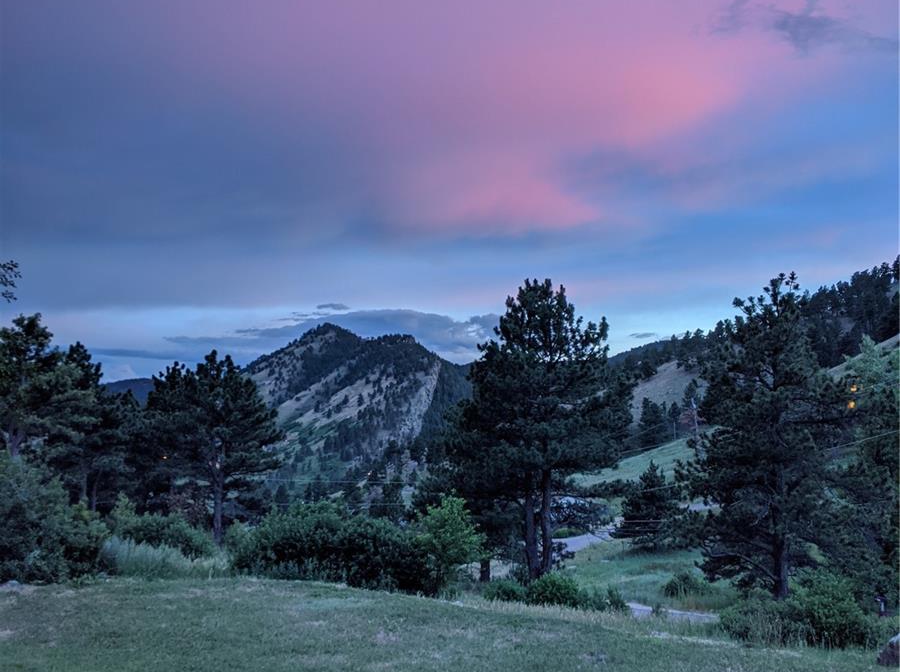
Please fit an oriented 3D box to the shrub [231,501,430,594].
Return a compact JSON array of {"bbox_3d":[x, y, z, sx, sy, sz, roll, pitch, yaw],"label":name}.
[{"bbox_3d":[-2.362,4.180,18.500,3.812,1.792,2.200,0,-3,0],"label":"shrub"}]

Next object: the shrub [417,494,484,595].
[{"bbox_3d":[-0.009,3.917,17.500,1.234,1.907,1.172,0,-3,0],"label":"shrub"}]

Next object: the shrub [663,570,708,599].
[{"bbox_3d":[8.554,9.027,34.000,1.649,1.004,1.500,0,-3,0],"label":"shrub"}]

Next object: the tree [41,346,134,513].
[{"bbox_3d":[-14.290,3.736,37.000,3.637,6.957,3.455,0,-3,0],"label":"tree"}]

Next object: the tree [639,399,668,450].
[{"bbox_3d":[26.090,11.218,120.000,3.811,6.351,3.700,0,-3,0],"label":"tree"}]

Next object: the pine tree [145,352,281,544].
[{"bbox_3d":[-8.627,4.087,34.000,4.940,6.974,4.199,0,-3,0],"label":"pine tree"}]

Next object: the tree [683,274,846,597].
[{"bbox_3d":[9.072,2.899,27.000,4.731,9.346,4.494,0,-3,0],"label":"tree"}]

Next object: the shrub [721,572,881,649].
[{"bbox_3d":[5.617,4.399,15.000,2.564,1.218,1.667,0,-3,0],"label":"shrub"}]

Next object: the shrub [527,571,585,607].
[{"bbox_3d":[2.142,5.146,19.000,1.177,0.771,1.060,0,-3,0],"label":"shrub"}]

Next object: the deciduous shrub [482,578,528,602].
[{"bbox_3d":[1.165,5.438,20.000,0.927,0.556,0.900,0,-3,0],"label":"deciduous shrub"}]

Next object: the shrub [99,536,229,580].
[{"bbox_3d":[-5.969,4.635,19.500,2.654,0.898,1.300,0,-3,0],"label":"shrub"}]

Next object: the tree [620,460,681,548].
[{"bbox_3d":[9.425,7.968,44.000,2.821,4.231,2.679,0,-3,0],"label":"tree"}]

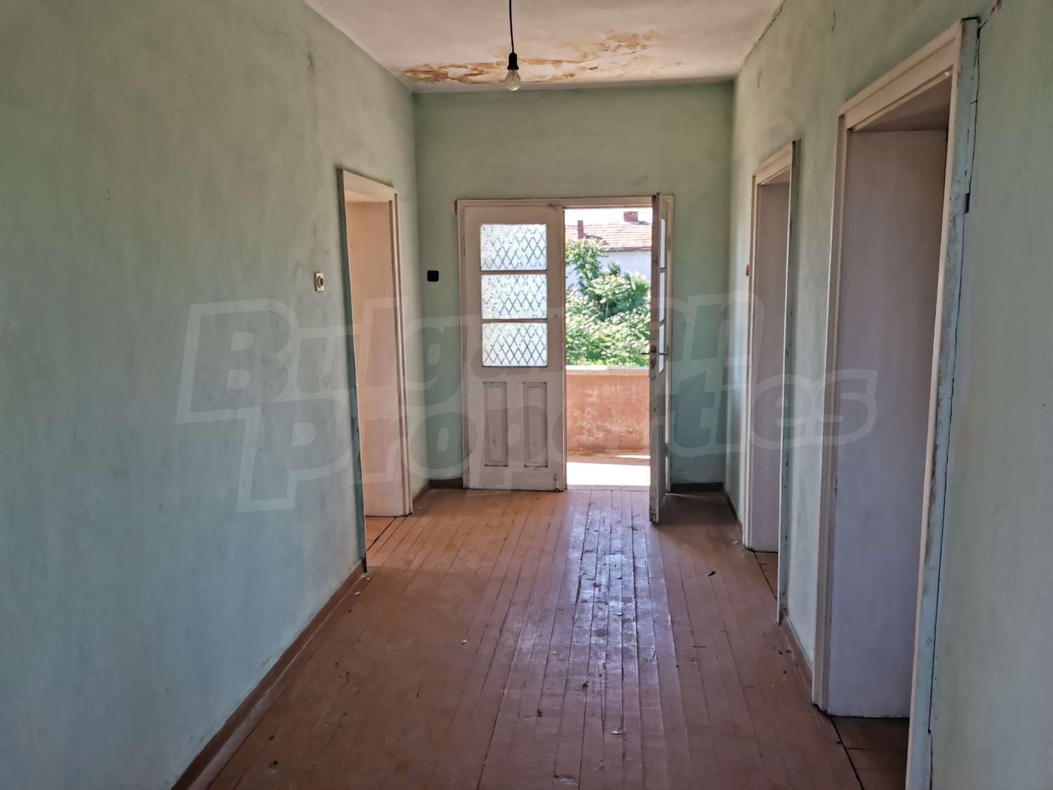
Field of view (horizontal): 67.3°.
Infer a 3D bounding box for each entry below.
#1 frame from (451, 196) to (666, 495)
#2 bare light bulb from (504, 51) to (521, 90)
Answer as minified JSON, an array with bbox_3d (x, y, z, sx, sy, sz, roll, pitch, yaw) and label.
[{"bbox_3d":[0.272,-0.330,5.563,1.480,2.046,0.120,0,9,7],"label":"frame"},{"bbox_3d":[-0.052,-1.214,2.970,0.060,0.138,0.060,-1,10,0],"label":"bare light bulb"}]

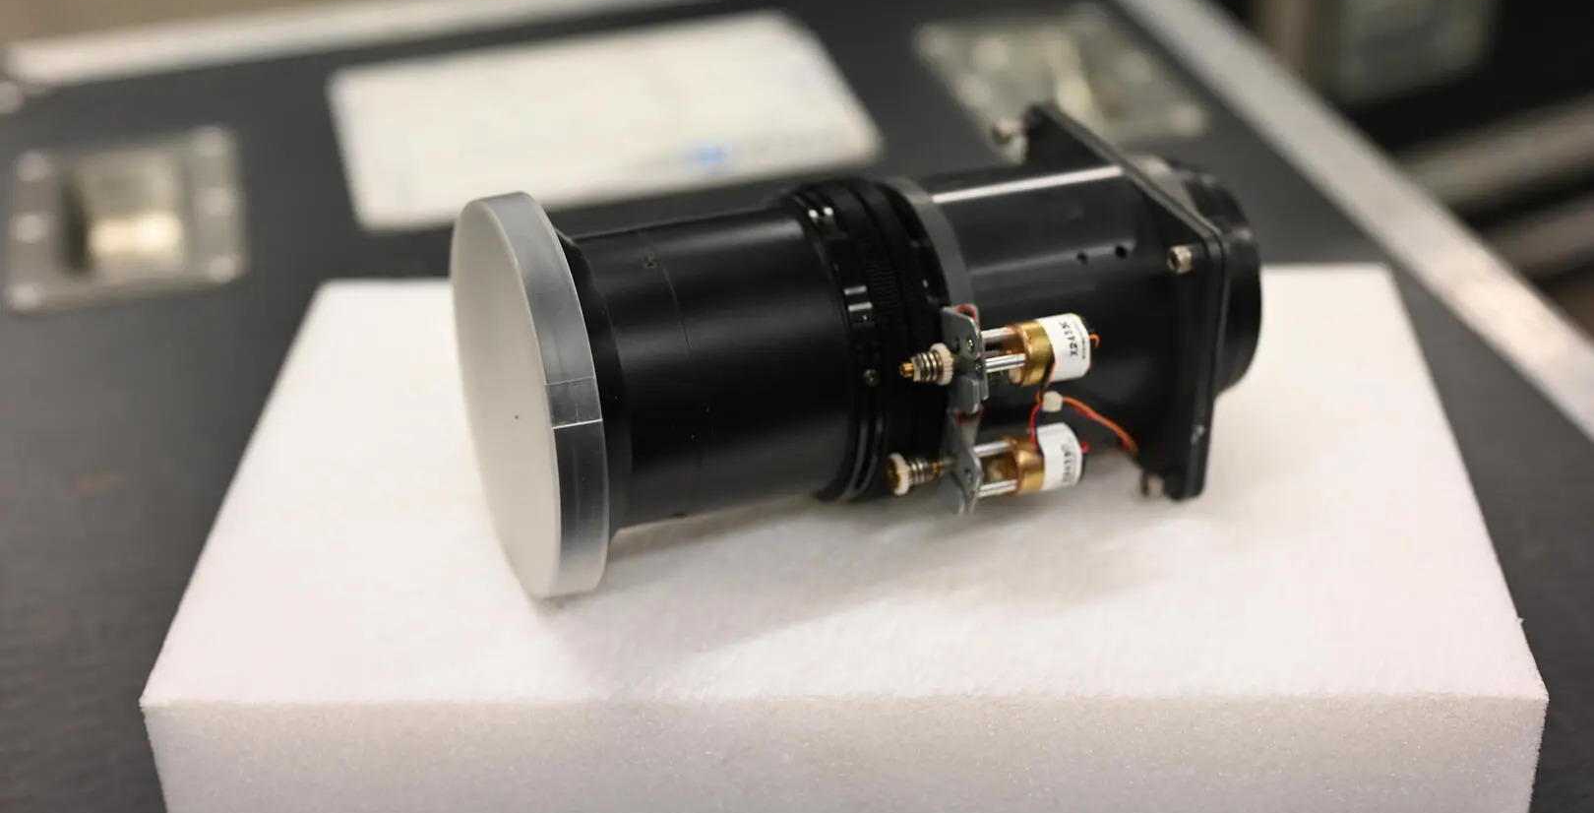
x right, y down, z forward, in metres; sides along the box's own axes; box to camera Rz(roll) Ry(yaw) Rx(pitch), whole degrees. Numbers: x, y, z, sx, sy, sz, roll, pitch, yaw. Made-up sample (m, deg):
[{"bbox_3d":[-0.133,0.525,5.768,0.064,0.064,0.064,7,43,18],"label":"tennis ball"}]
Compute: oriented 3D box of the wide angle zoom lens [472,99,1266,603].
[{"bbox_3d":[0.028,-0.028,0.831,0.287,0.143,0.147,-11,33,-20],"label":"wide angle zoom lens"}]

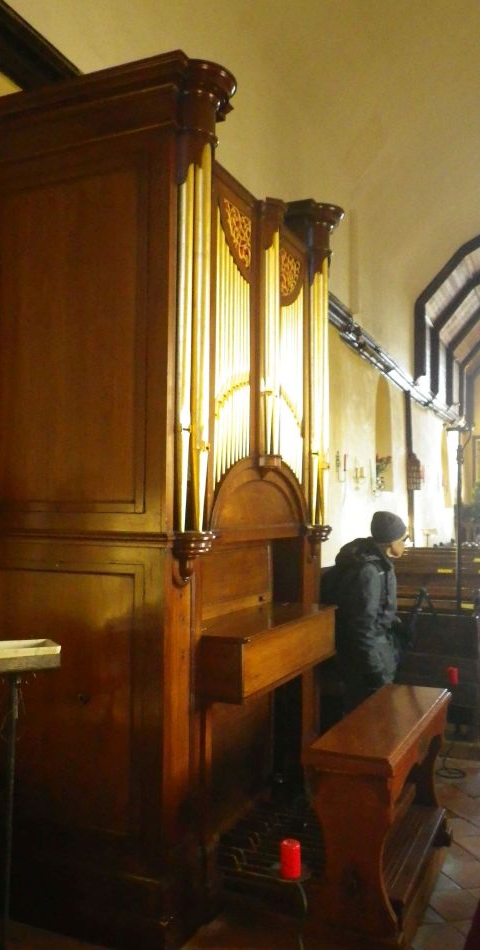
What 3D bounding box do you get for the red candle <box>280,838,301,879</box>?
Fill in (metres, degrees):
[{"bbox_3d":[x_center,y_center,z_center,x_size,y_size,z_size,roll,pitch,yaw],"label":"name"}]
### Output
[{"bbox_3d":[0.152,1.145,2.100,0.062,0.095,0.062,1,-3,0],"label":"red candle"}]

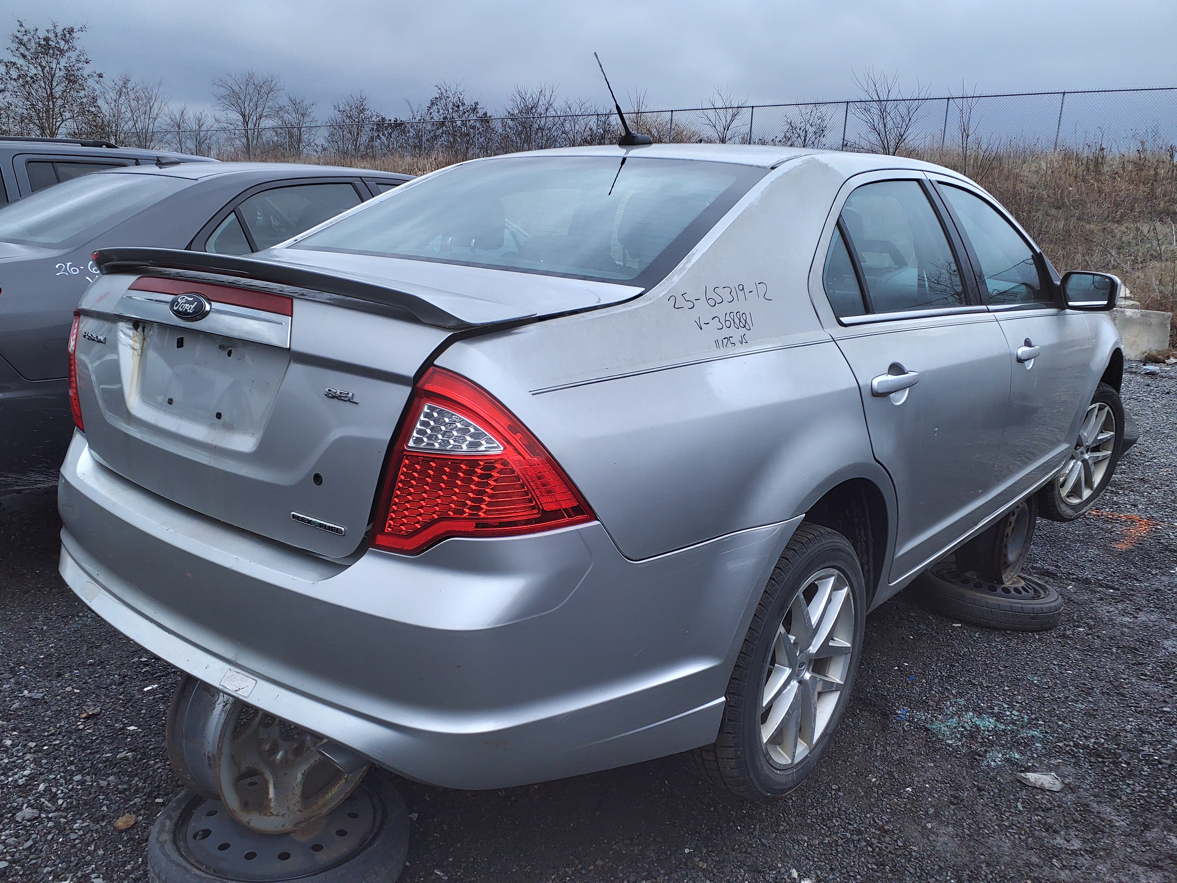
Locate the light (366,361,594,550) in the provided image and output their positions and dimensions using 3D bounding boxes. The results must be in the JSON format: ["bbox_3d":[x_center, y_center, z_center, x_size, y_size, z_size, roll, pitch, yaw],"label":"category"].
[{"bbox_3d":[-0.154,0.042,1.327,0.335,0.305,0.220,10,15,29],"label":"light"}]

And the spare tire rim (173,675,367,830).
[{"bbox_3d":[-0.674,0.612,1.953,0.187,0.428,0.428,3,10,36],"label":"spare tire rim"}]

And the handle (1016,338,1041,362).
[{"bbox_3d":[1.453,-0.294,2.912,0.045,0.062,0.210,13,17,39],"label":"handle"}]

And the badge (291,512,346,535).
[{"bbox_3d":[-0.441,0.132,1.438,0.142,0.019,0.005,11,16,34],"label":"badge"}]

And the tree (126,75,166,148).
[{"bbox_3d":[-21.263,-15.539,42.500,2.100,4.000,2.100,3,11,0],"label":"tree"}]

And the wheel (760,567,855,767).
[{"bbox_3d":[0.443,0.500,2.062,0.180,0.470,0.470,13,17,39],"label":"wheel"}]

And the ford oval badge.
[{"bbox_3d":[-0.752,-0.254,1.655,0.146,0.057,0.012,13,2,39],"label":"ford oval badge"}]

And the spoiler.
[{"bbox_3d":[-0.663,-0.326,1.748,1.270,0.090,0.250,13,17,39],"label":"spoiler"}]

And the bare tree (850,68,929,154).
[{"bbox_3d":[9.300,-10.109,27.300,2.400,2.872,2.200,6,12,17],"label":"bare tree"}]

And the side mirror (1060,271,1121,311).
[{"bbox_3d":[1.837,-0.551,3.249,0.198,0.143,0.125,13,17,39],"label":"side mirror"}]

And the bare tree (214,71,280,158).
[{"bbox_3d":[-17.944,-17.073,46.500,3.600,4.988,3.400,-2,12,-21],"label":"bare tree"}]

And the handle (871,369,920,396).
[{"bbox_3d":[0.730,-0.143,2.094,0.047,0.048,0.215,13,17,39],"label":"handle"}]

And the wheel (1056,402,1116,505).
[{"bbox_3d":[2.240,0.036,4.128,0.465,0.465,0.180,-5,17,-34],"label":"wheel"}]

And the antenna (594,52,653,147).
[{"bbox_3d":[0.102,-0.971,2.530,0.060,0.230,0.245,13,17,39],"label":"antenna"}]

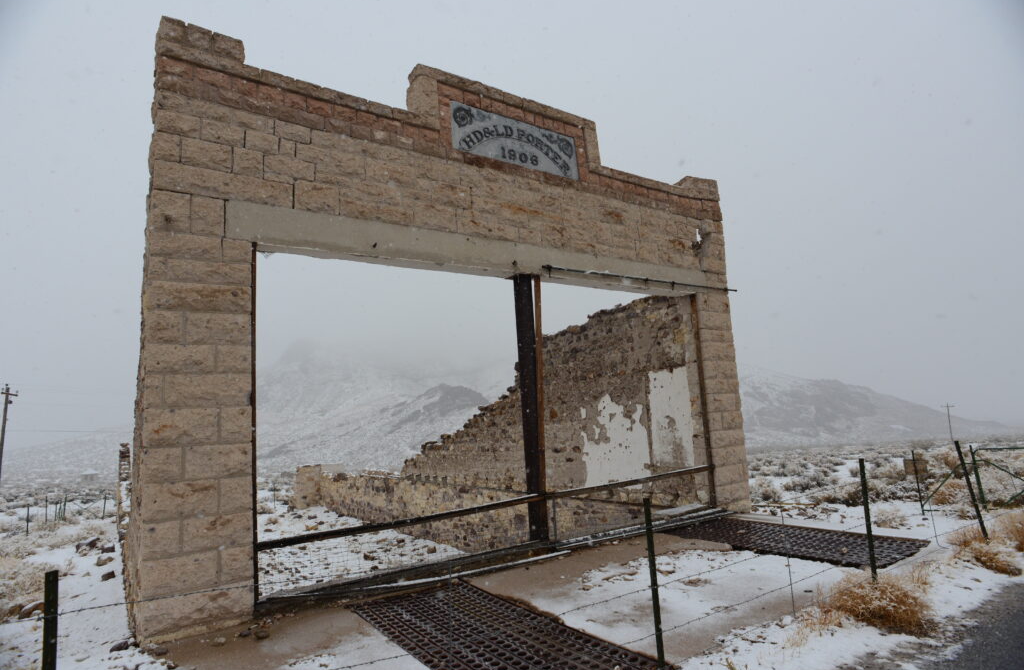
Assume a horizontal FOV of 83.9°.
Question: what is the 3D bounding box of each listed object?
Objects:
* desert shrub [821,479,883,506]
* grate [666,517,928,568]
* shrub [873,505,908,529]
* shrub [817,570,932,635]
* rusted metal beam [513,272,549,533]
[{"bbox_3d":[5.593,2.578,9.415,0.887,0.354,0.887,-8,-9,29],"label":"desert shrub"},{"bbox_3d":[3.038,2.295,6.383,1.306,0.061,2.371,2,-10,-34],"label":"grate"},{"bbox_3d":[4.501,2.161,6.784,0.360,0.246,0.360,-8,-9,31],"label":"shrub"},{"bbox_3d":[2.463,1.793,3.910,0.674,0.314,0.674,-8,-9,29],"label":"shrub"},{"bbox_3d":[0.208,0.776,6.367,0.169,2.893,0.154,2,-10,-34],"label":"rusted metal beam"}]

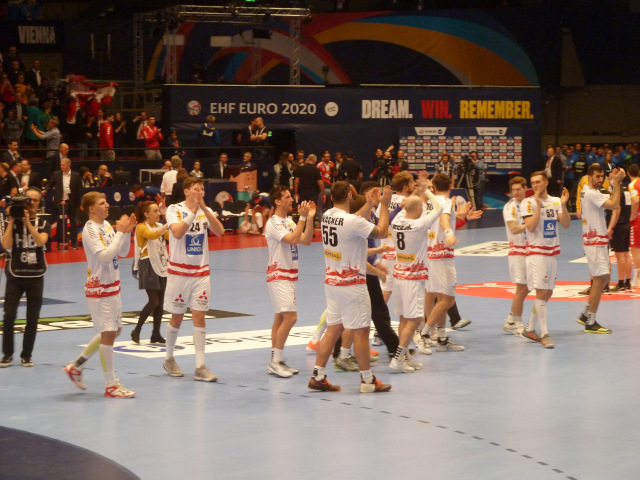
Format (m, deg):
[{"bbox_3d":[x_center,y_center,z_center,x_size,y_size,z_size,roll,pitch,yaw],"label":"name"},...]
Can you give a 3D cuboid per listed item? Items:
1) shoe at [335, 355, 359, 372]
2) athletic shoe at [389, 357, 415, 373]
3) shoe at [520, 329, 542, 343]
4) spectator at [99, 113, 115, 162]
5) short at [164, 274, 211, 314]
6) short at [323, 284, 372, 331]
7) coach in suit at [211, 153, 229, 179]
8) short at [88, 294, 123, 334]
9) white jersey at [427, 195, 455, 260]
[{"bbox_3d":[0.277,1.250,19.358,0.300,0.125,0.115,7,6,25],"label":"shoe"},{"bbox_3d":[0.823,1.254,19.333,0.300,0.125,0.112,6,0,-28],"label":"athletic shoe"},{"bbox_3d":[2.437,1.093,22.020,0.295,0.120,0.110,16,13,42],"label":"shoe"},{"bbox_3d":[-5.138,-2.191,46.553,0.340,1.740,0.480,-1,4,-15],"label":"spectator"},{"bbox_3d":[-1.297,0.513,18.820,0.450,0.430,0.320,-1,4,-16],"label":"short"},{"bbox_3d":[0.262,0.600,18.056,0.340,0.470,0.430,-3,4,-38],"label":"short"},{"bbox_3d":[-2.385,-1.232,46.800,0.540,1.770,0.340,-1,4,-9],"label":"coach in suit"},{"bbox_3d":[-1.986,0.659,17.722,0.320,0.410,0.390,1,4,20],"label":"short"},{"bbox_3d":[1.327,-0.136,21.081,0.330,0.708,0.460,-2,4,-25],"label":"white jersey"}]

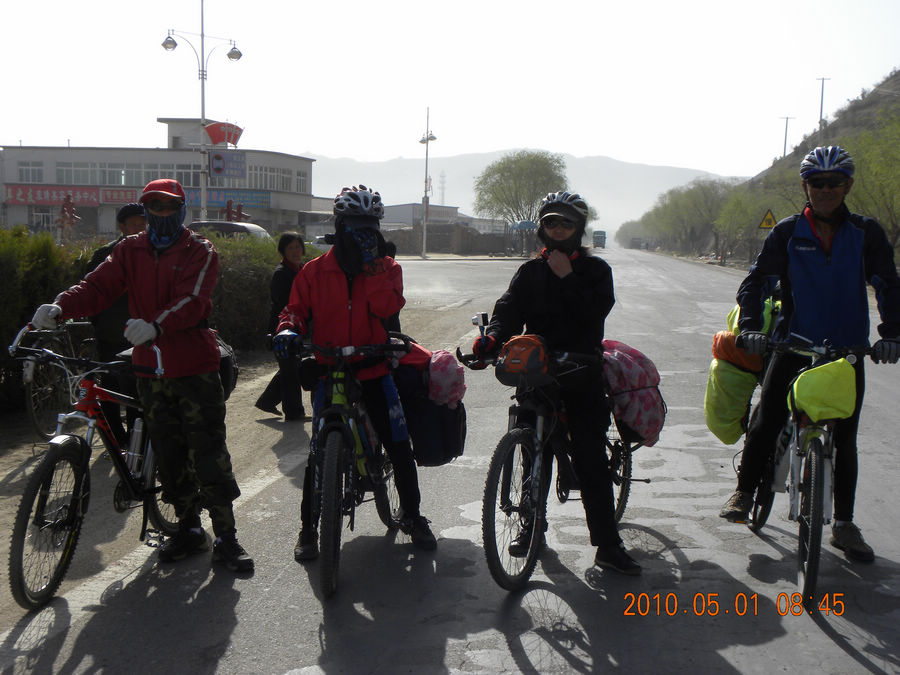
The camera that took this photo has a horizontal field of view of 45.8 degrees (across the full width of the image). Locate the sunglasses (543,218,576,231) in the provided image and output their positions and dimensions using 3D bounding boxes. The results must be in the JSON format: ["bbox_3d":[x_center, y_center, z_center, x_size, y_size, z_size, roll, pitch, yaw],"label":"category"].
[{"bbox_3d":[0.470,-0.485,4.580,0.147,0.047,0.125,2,5,14],"label":"sunglasses"}]

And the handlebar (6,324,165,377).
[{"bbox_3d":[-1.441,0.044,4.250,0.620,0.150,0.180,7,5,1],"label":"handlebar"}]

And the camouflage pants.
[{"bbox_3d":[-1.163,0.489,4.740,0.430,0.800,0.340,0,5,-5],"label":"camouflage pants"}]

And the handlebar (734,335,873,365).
[{"bbox_3d":[1.490,0.049,4.340,0.630,0.105,0.160,3,6,12],"label":"handlebar"}]

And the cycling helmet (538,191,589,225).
[{"bbox_3d":[0.494,-0.566,4.640,0.210,0.155,0.270,2,5,15],"label":"cycling helmet"}]

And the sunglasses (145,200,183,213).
[{"bbox_3d":[-1.205,-0.553,4.500,0.145,0.047,0.145,0,5,-3],"label":"sunglasses"}]

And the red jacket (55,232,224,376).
[{"bbox_3d":[-1.317,-0.146,4.580,0.620,0.660,0.470,1,5,2],"label":"red jacket"}]

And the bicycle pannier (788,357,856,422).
[{"bbox_3d":[1.486,0.207,4.240,0.230,0.230,0.180,3,6,12],"label":"bicycle pannier"}]

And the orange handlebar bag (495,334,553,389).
[{"bbox_3d":[0.304,0.099,4.410,0.215,0.205,0.145,3,6,24],"label":"orange handlebar bag"}]

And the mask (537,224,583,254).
[{"bbox_3d":[0.476,-0.422,4.590,0.170,0.130,0.140,2,5,14],"label":"mask"}]

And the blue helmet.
[{"bbox_3d":[1.565,-0.726,4.420,0.205,0.140,0.270,2,8,18],"label":"blue helmet"}]

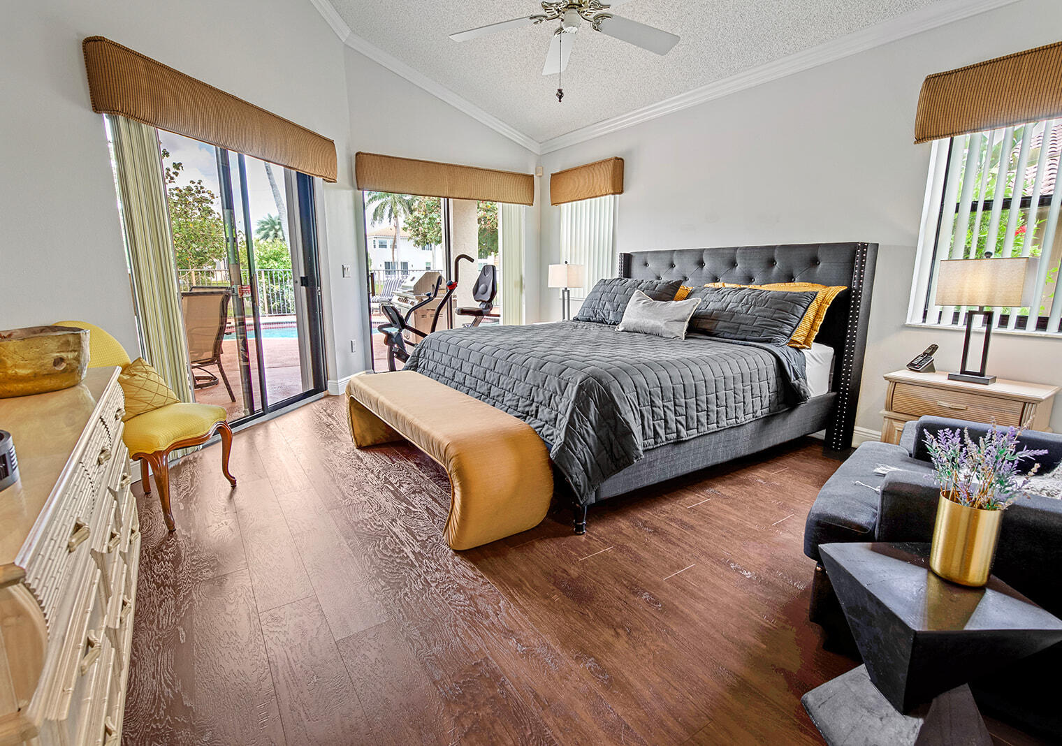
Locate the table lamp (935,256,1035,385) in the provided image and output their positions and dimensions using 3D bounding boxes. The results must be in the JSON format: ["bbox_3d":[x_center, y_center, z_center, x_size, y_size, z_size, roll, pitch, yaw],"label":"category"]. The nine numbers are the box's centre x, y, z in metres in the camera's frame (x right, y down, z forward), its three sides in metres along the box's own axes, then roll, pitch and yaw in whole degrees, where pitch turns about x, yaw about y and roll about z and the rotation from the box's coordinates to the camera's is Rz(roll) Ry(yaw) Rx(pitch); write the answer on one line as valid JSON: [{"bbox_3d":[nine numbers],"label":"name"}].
[{"bbox_3d":[2.494,-0.305,2.772,0.235,0.705,0.341,-7,13,-35],"label":"table lamp"}]

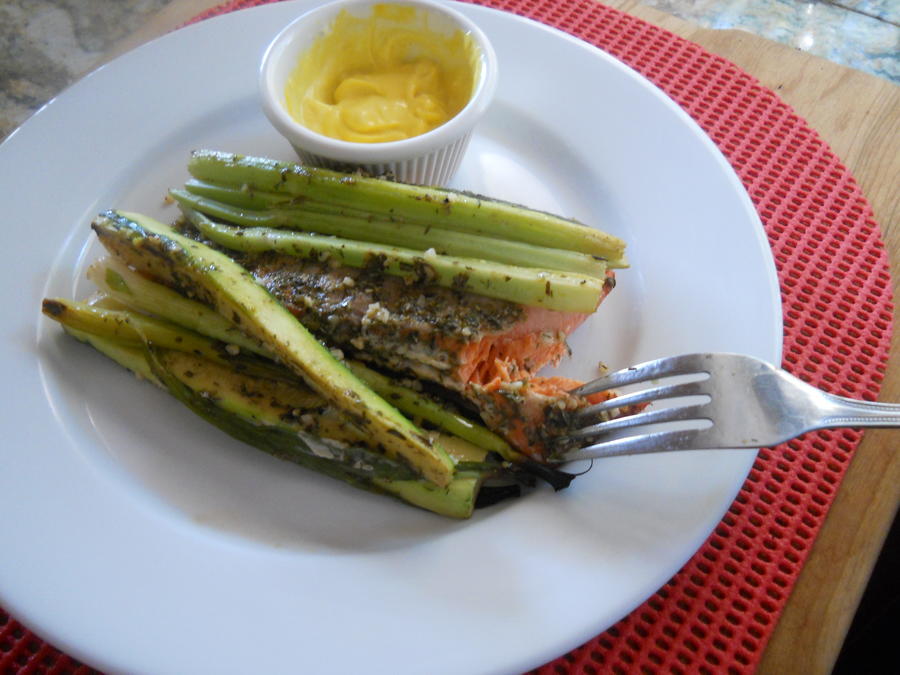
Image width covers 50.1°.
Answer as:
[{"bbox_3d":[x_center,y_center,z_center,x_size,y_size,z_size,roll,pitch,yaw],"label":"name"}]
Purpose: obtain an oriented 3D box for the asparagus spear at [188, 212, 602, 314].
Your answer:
[{"bbox_3d":[-0.018,-0.024,0.297,0.132,0.009,0.011,11,58,8],"label":"asparagus spear"}]

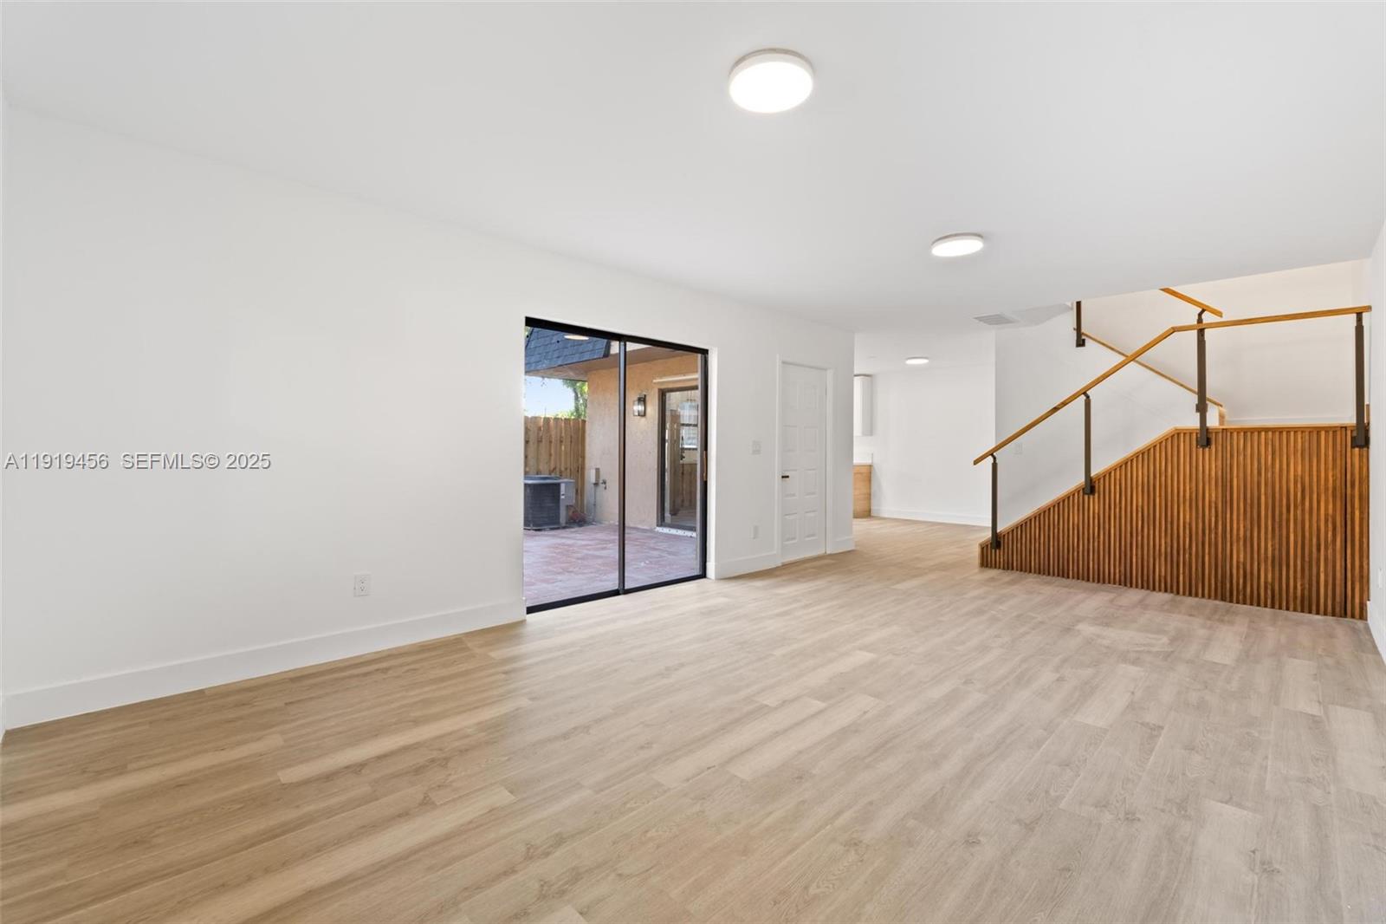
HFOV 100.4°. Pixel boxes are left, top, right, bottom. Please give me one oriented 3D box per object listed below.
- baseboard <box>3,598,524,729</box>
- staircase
[{"bbox_3d":[-1.905,0.975,3.031,2.203,0.142,0.018,-1,2,-43],"label":"baseboard"},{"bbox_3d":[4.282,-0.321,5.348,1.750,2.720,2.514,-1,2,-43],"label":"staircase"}]

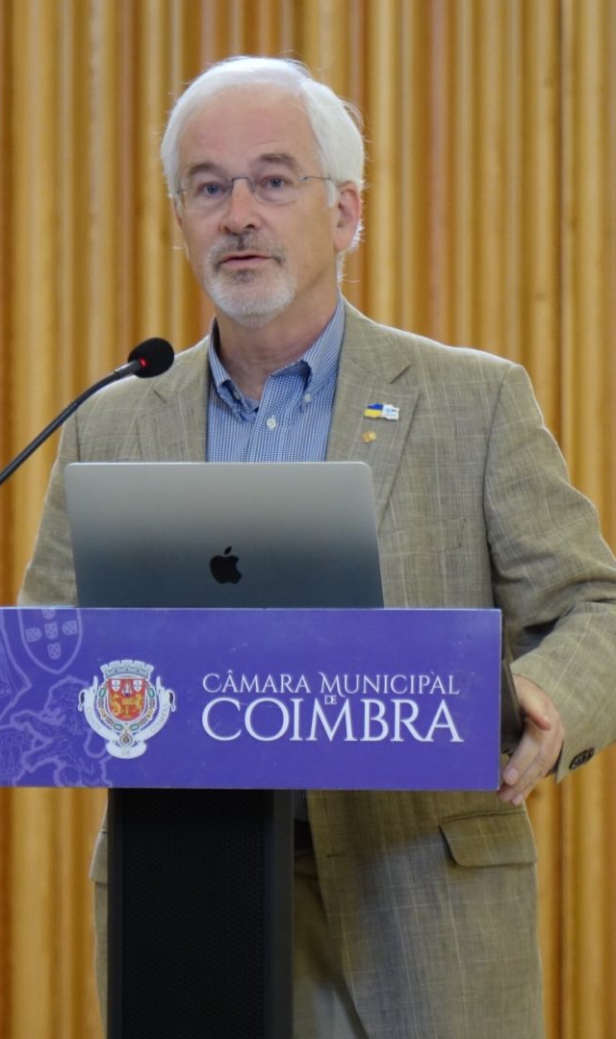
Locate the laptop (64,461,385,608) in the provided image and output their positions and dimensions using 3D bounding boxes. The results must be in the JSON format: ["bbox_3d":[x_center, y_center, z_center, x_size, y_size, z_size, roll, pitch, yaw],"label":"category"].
[{"bbox_3d":[-0.054,0.066,8.352,0.299,0.196,0.314,0,-8,12],"label":"laptop"}]

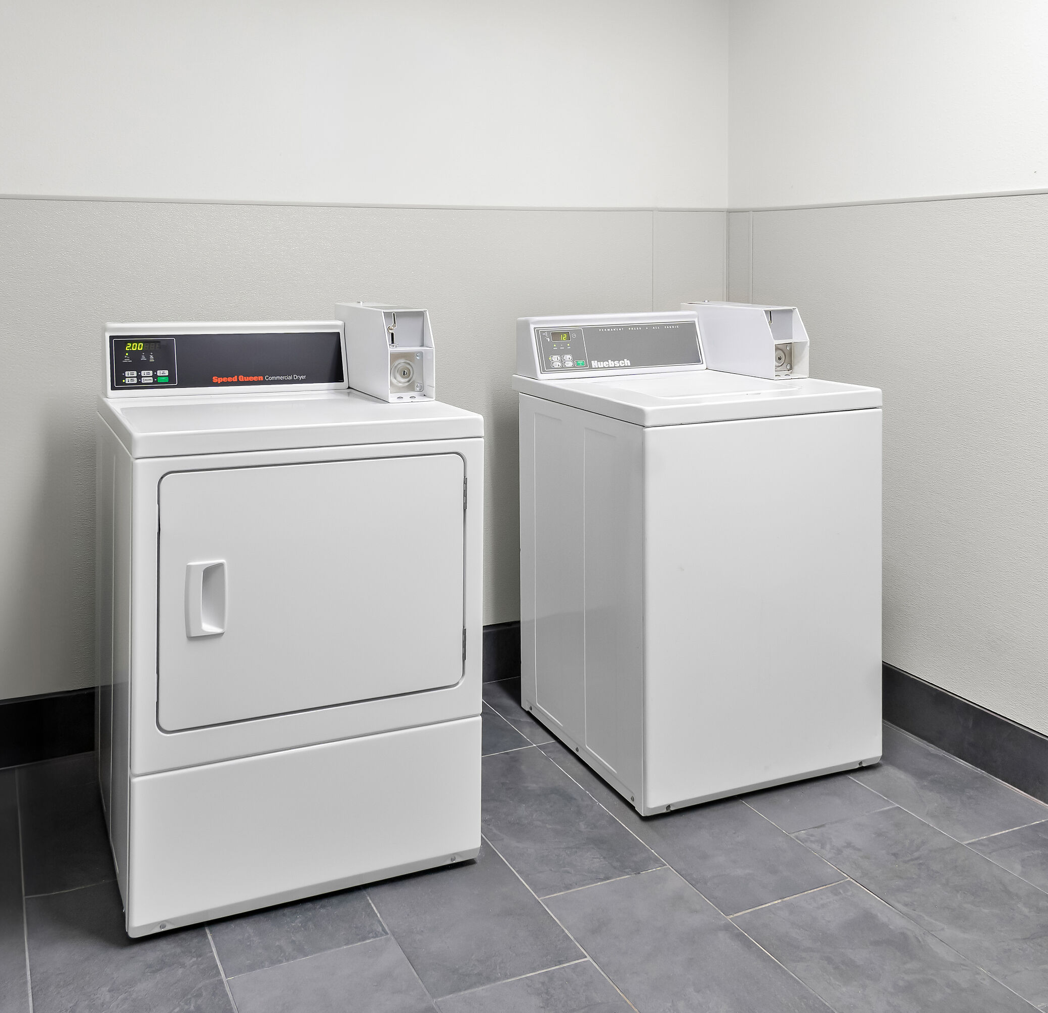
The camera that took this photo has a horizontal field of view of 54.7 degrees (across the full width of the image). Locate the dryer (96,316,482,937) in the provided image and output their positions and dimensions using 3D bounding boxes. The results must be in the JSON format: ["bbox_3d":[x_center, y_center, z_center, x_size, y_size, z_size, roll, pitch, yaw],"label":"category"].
[{"bbox_3d":[-0.523,0.157,2.198,0.675,1.100,0.700,-4,11,-24],"label":"dryer"}]

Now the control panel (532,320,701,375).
[{"bbox_3d":[0.272,-0.442,2.811,0.505,0.125,0.030,-3,-5,-24],"label":"control panel"}]

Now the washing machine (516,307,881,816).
[{"bbox_3d":[0.430,0.094,2.662,0.660,1.100,0.700,-4,11,-24],"label":"washing machine"}]

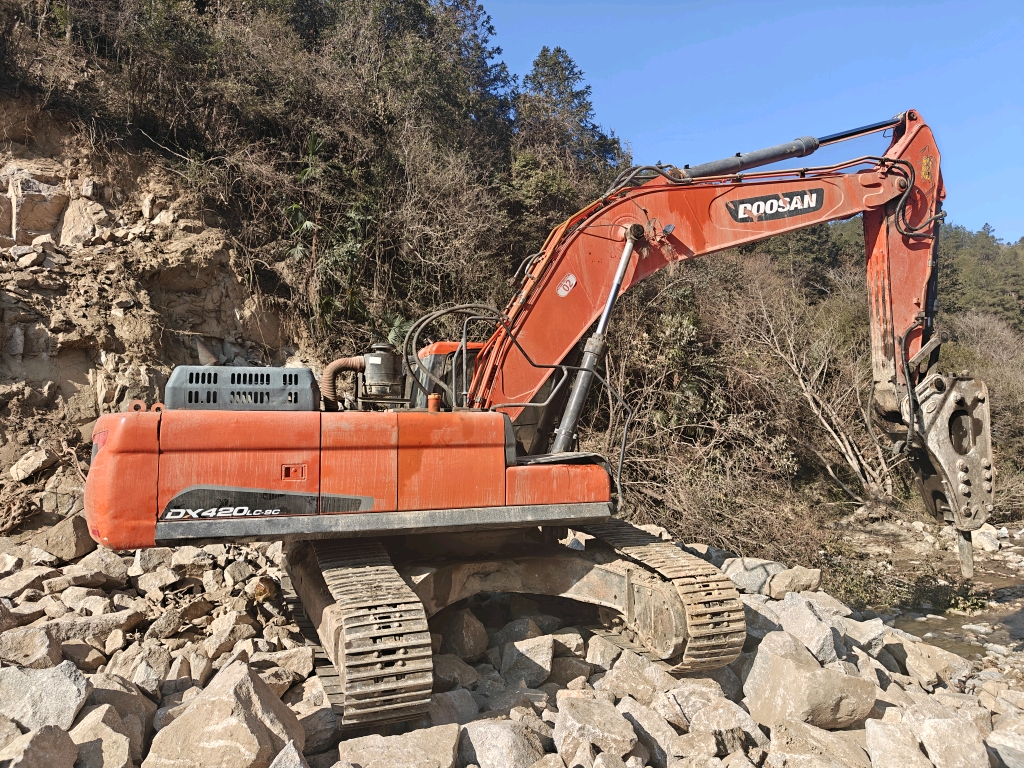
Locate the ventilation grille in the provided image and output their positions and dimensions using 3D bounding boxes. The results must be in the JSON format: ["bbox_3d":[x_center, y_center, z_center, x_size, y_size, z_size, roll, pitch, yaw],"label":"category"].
[{"bbox_3d":[-2.432,0.087,6.521,1.231,0.359,1.261,1,-5,-19],"label":"ventilation grille"}]

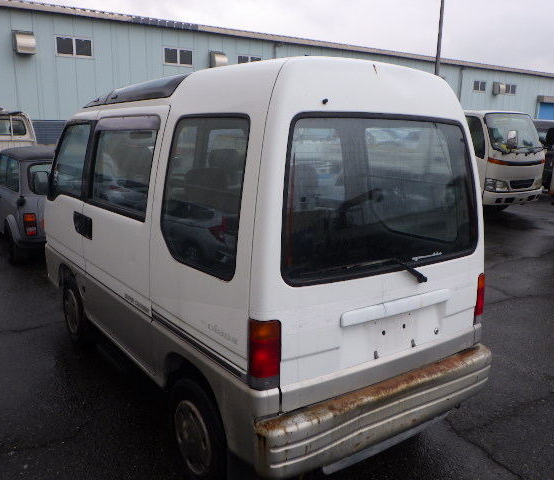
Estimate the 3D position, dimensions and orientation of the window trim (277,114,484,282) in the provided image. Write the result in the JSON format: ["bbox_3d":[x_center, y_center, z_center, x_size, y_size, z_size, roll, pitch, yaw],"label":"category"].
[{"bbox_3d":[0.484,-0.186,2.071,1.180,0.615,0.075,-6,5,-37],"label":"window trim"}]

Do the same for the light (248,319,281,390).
[{"bbox_3d":[-0.039,0.396,1.783,0.090,0.245,0.090,-6,14,-37],"label":"light"}]

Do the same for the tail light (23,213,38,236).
[{"bbox_3d":[-2.605,-0.158,5.460,0.110,0.225,0.060,-4,13,-29],"label":"tail light"}]

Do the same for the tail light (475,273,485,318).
[{"bbox_3d":[0.979,0.281,2.552,0.090,0.245,0.090,-6,14,-37],"label":"tail light"}]

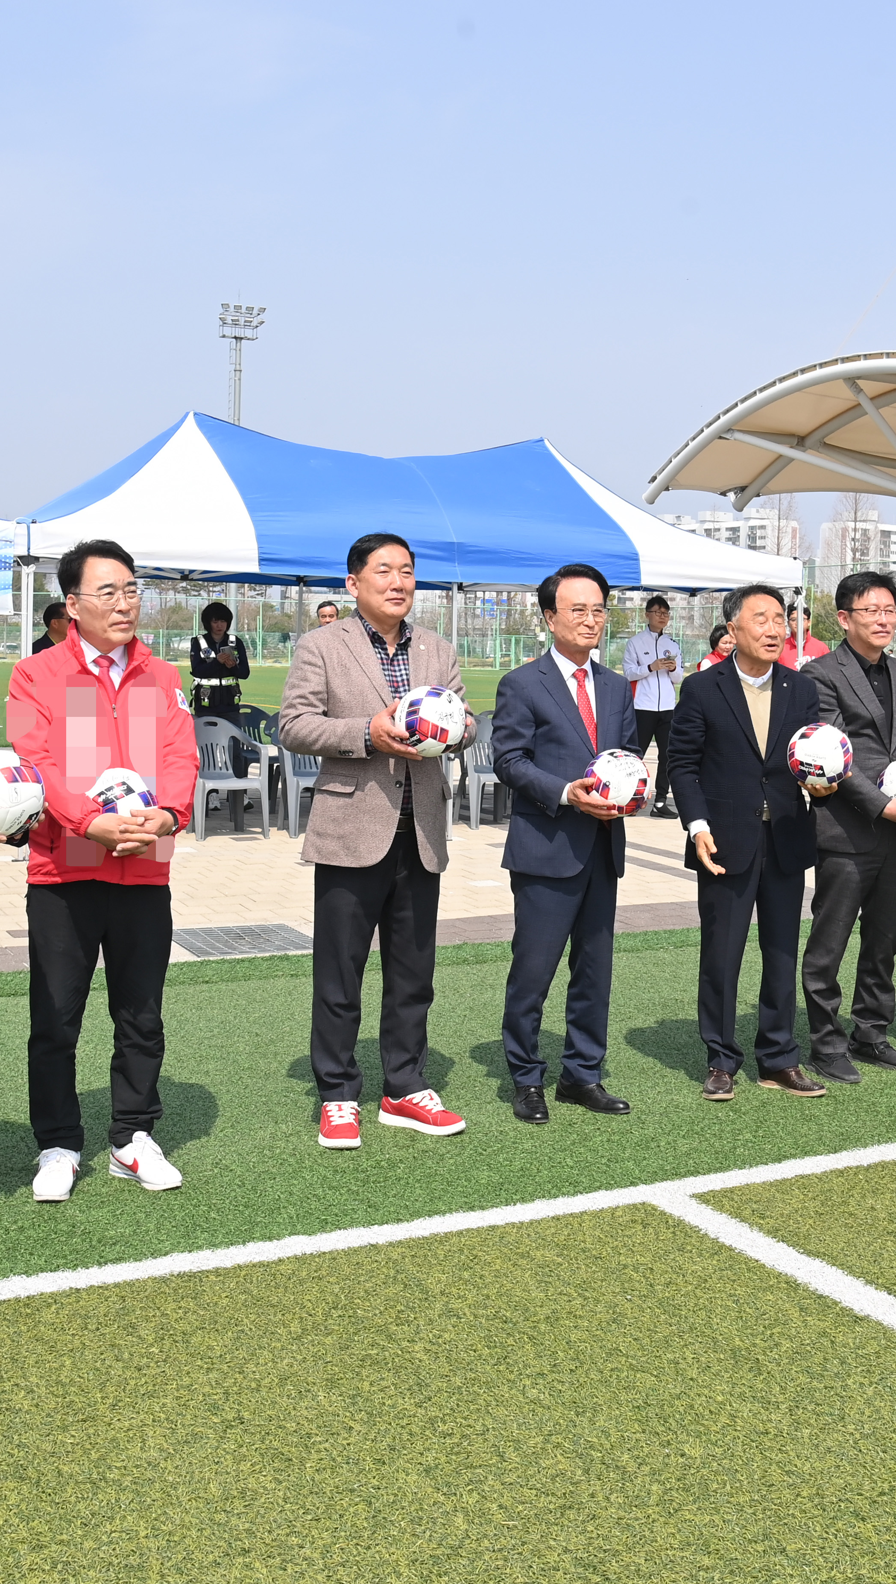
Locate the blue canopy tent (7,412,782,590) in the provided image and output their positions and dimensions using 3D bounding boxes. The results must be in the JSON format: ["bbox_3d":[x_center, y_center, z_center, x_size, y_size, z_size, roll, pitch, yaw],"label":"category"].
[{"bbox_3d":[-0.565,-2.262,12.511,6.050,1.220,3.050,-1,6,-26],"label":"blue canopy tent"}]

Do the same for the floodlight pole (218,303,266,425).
[{"bbox_3d":[-14.618,-21.457,112.046,3.200,25.500,1.400,-3,6,-38],"label":"floodlight pole"}]

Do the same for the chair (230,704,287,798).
[{"bbox_3d":[-1.618,-0.287,12.900,0.570,0.820,0.570,-1,5,-17],"label":"chair"}]

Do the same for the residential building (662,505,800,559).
[{"bbox_3d":[75.451,-59.216,455.000,50.000,42.000,12.000,5,6,39],"label":"residential building"}]

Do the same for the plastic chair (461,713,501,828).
[{"bbox_3d":[0.339,-0.149,11.984,0.550,0.810,0.550,-1,6,-22],"label":"plastic chair"}]

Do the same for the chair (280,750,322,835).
[{"bbox_3d":[-0.958,-0.093,11.350,0.570,0.820,0.570,-1,5,-23],"label":"chair"}]

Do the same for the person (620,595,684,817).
[{"bbox_3d":[1.706,-0.712,13.090,0.520,1.780,0.380,0,5,-14],"label":"person"}]

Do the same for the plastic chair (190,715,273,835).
[{"bbox_3d":[-1.541,-0.098,11.037,0.560,0.810,0.560,-1,6,-22],"label":"plastic chair"}]

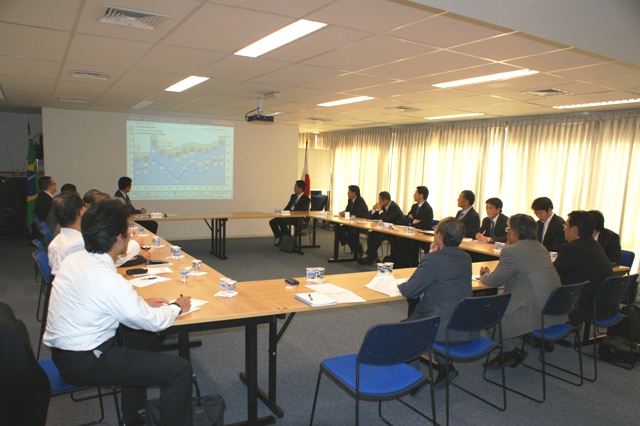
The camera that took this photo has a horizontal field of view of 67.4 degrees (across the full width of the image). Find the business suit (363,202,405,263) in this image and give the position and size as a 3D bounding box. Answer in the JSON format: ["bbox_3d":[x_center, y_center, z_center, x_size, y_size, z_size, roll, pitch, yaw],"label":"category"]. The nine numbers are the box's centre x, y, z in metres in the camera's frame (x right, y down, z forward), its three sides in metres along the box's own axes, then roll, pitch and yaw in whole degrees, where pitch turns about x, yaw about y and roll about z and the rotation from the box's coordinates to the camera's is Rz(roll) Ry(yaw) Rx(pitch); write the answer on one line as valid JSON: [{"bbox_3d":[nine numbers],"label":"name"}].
[{"bbox_3d":[1.072,0.315,8.263,0.740,1.050,0.530,0,6,-25],"label":"business suit"}]

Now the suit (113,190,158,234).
[{"bbox_3d":[-3.065,0.143,7.984,0.750,1.020,0.550,0,6,-18],"label":"suit"}]

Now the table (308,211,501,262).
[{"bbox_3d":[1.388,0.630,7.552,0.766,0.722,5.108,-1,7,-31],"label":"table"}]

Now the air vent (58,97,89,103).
[{"bbox_3d":[-3.793,-1.738,7.415,0.393,0.029,0.393,-1,7,-31],"label":"air vent"}]

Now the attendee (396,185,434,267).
[{"bbox_3d":[1.446,0.257,7.398,0.750,1.330,0.520,-1,6,-26],"label":"attendee"}]

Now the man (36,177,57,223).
[{"bbox_3d":[-3.813,0.147,7.061,0.786,1.346,0.511,-2,7,-36],"label":"man"}]

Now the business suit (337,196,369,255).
[{"bbox_3d":[0.647,0.179,9.105,0.650,1.050,0.520,0,6,-22],"label":"business suit"}]

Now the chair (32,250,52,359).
[{"bbox_3d":[-2.209,0.748,4.204,0.540,0.845,0.521,-1,7,-31],"label":"chair"}]

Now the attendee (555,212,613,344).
[{"bbox_3d":[2.206,0.643,4.271,0.540,1.310,0.760,-2,7,-39],"label":"attendee"}]

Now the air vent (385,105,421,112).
[{"bbox_3d":[1.221,-1.522,7.060,0.393,0.029,0.393,-1,7,-31],"label":"air vent"}]

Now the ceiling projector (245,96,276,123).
[{"bbox_3d":[-0.854,-1.456,6.822,0.330,0.350,0.300,-2,7,-34],"label":"ceiling projector"}]

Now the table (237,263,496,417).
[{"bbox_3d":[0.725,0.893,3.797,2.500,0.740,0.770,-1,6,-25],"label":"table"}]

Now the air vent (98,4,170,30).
[{"bbox_3d":[-1.252,-1.301,3.180,0.400,0.050,0.400,-2,6,-31],"label":"air vent"}]

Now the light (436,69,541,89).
[{"bbox_3d":[1.689,-1.407,5.002,0.220,0.060,1.220,-2,6,-31],"label":"light"}]

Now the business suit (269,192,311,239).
[{"bbox_3d":[-0.613,0.043,9.688,0.680,0.900,0.500,-2,7,-33],"label":"business suit"}]

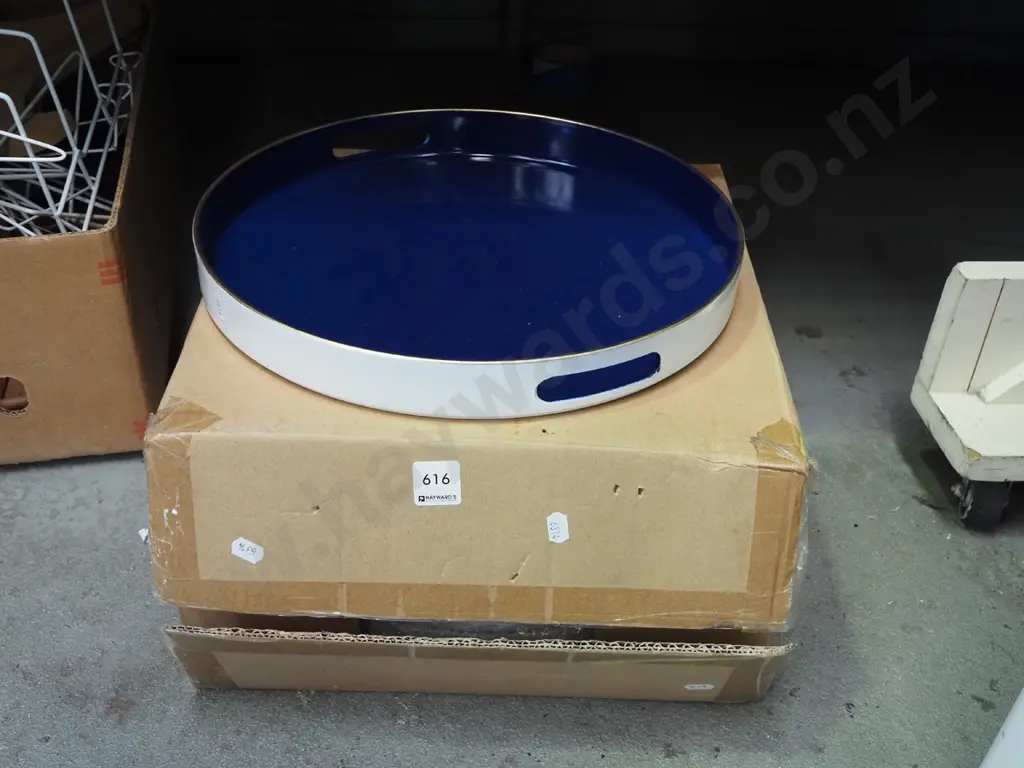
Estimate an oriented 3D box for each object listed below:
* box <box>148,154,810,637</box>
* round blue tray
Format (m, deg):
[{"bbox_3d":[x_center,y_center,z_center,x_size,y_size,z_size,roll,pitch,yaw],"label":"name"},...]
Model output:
[{"bbox_3d":[-0.018,-0.028,0.825,0.378,0.121,0.418,2,35,0],"label":"box"},{"bbox_3d":[-0.028,-0.103,0.792,0.375,0.040,0.375,2,35,-1],"label":"round blue tray"}]

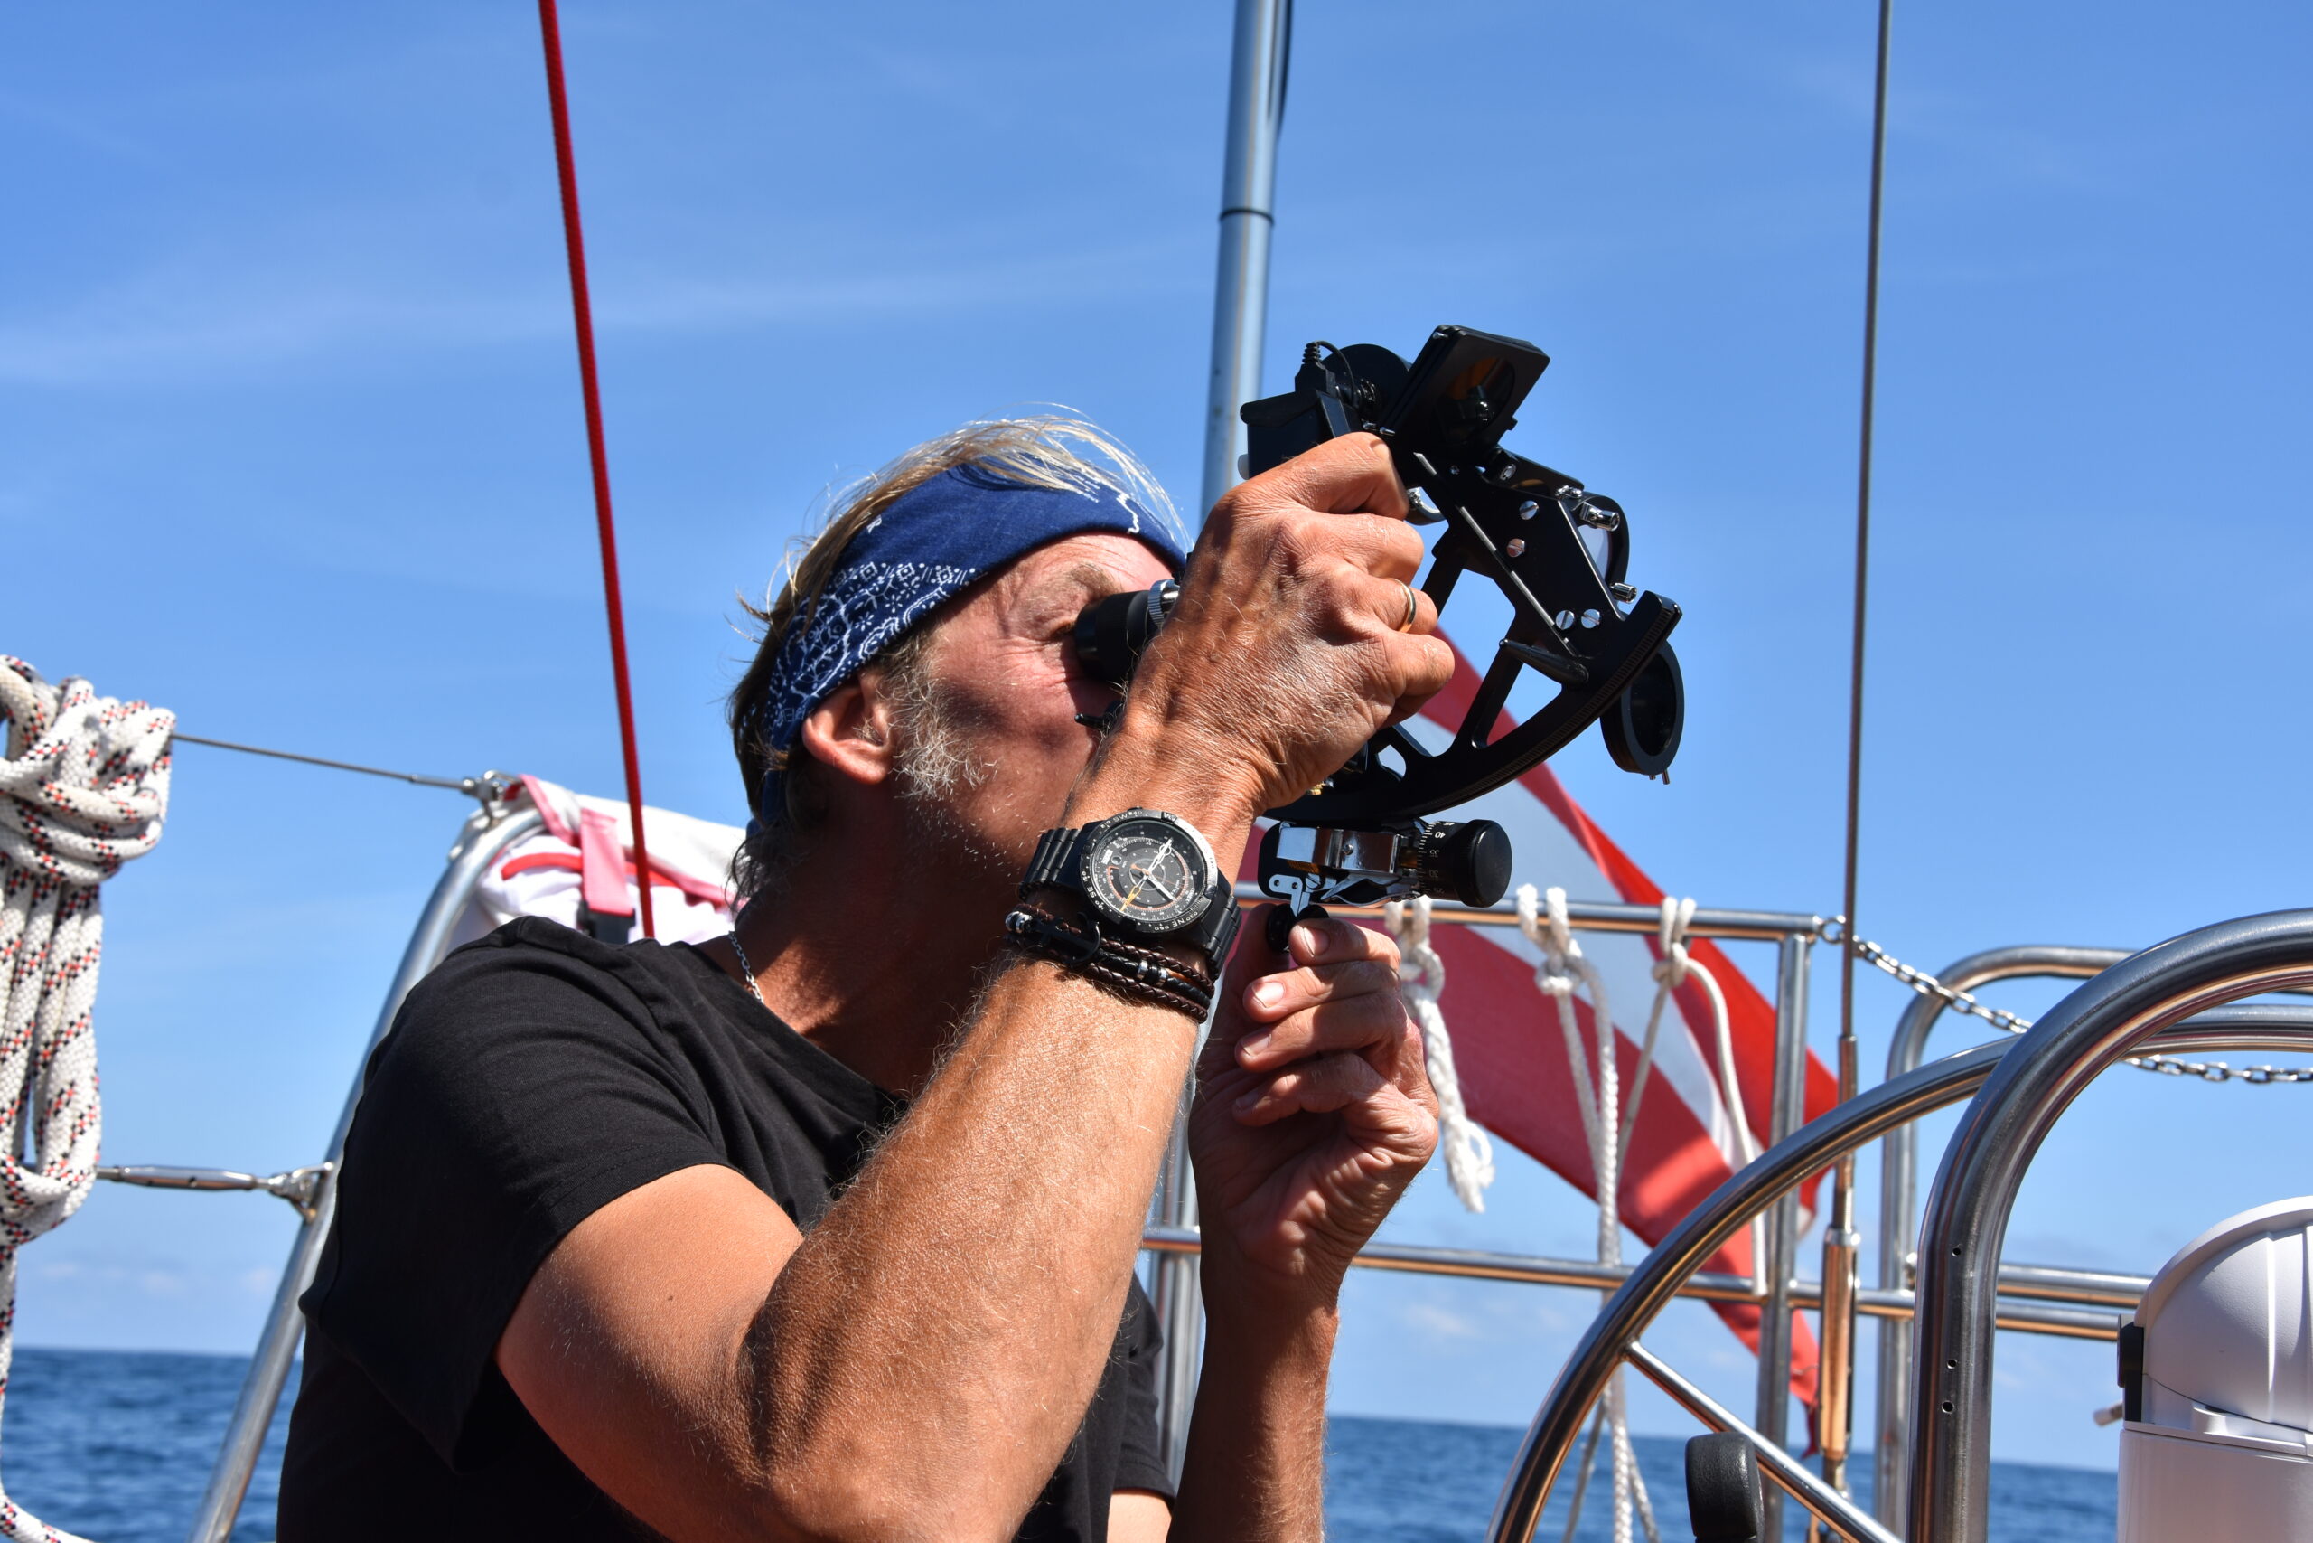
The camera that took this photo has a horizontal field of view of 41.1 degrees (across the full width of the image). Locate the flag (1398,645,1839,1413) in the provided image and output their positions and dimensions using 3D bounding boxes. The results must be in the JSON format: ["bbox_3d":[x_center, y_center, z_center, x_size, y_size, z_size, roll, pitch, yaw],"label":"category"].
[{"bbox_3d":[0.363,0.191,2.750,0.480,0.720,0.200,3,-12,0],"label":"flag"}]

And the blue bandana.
[{"bbox_3d":[-0.081,-0.058,1.300,0.205,0.125,0.170,-17,-20,28],"label":"blue bandana"}]

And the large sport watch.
[{"bbox_3d":[-0.010,0.047,1.075,0.078,0.048,0.060,15,-26,-6],"label":"large sport watch"}]

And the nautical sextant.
[{"bbox_3d":[0.068,-0.057,1.147,0.280,0.240,0.135,-5,-14,33],"label":"nautical sextant"}]

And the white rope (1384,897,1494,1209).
[{"bbox_3d":[0.225,0.222,2.450,0.080,0.250,0.060,3,-12,0],"label":"white rope"}]

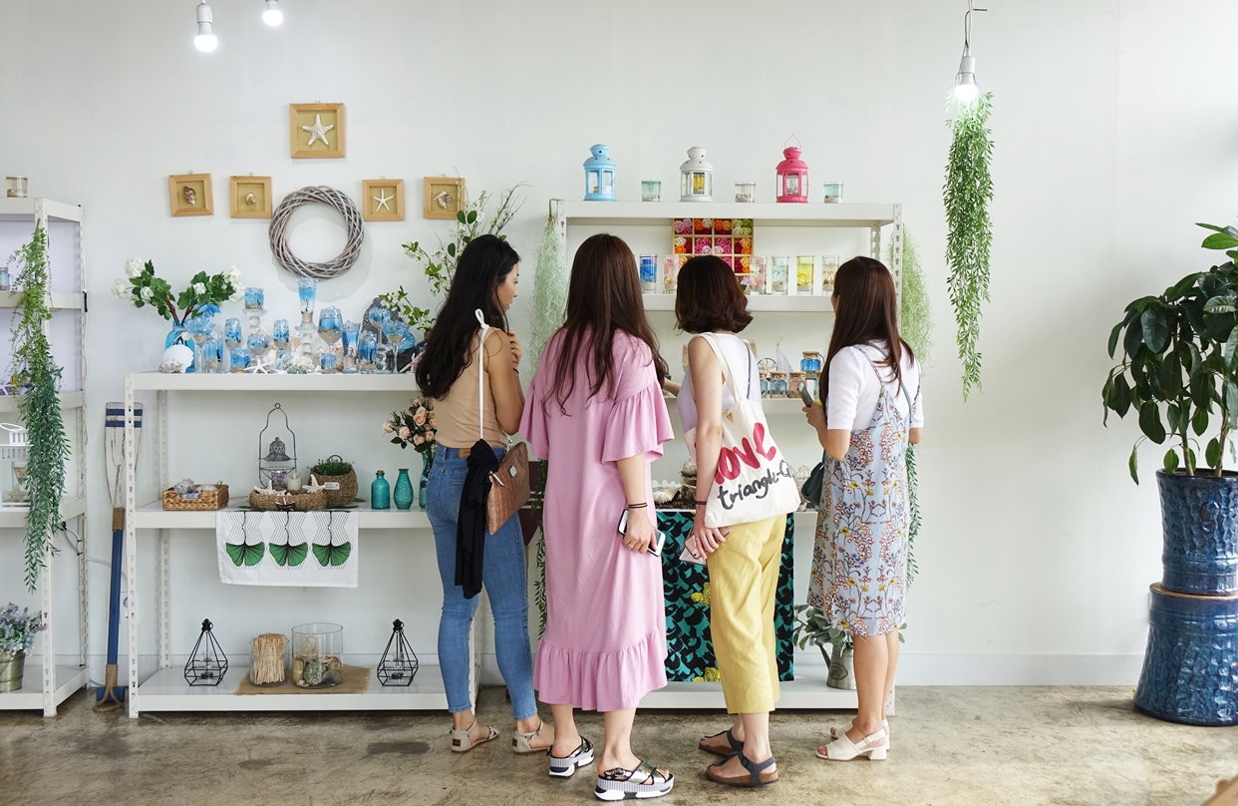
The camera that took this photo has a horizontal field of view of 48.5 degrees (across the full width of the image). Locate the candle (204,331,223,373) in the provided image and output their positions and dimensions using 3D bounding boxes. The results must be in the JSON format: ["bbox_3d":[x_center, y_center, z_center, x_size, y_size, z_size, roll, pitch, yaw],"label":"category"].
[{"bbox_3d":[-1.424,-0.178,4.837,0.066,0.148,0.066,0,3,-2],"label":"candle"}]

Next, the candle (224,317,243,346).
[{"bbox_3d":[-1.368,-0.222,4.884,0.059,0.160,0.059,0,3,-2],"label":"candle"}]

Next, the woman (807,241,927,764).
[{"bbox_3d":[0.792,0.330,4.461,0.350,1.595,0.420,3,4,41],"label":"woman"}]

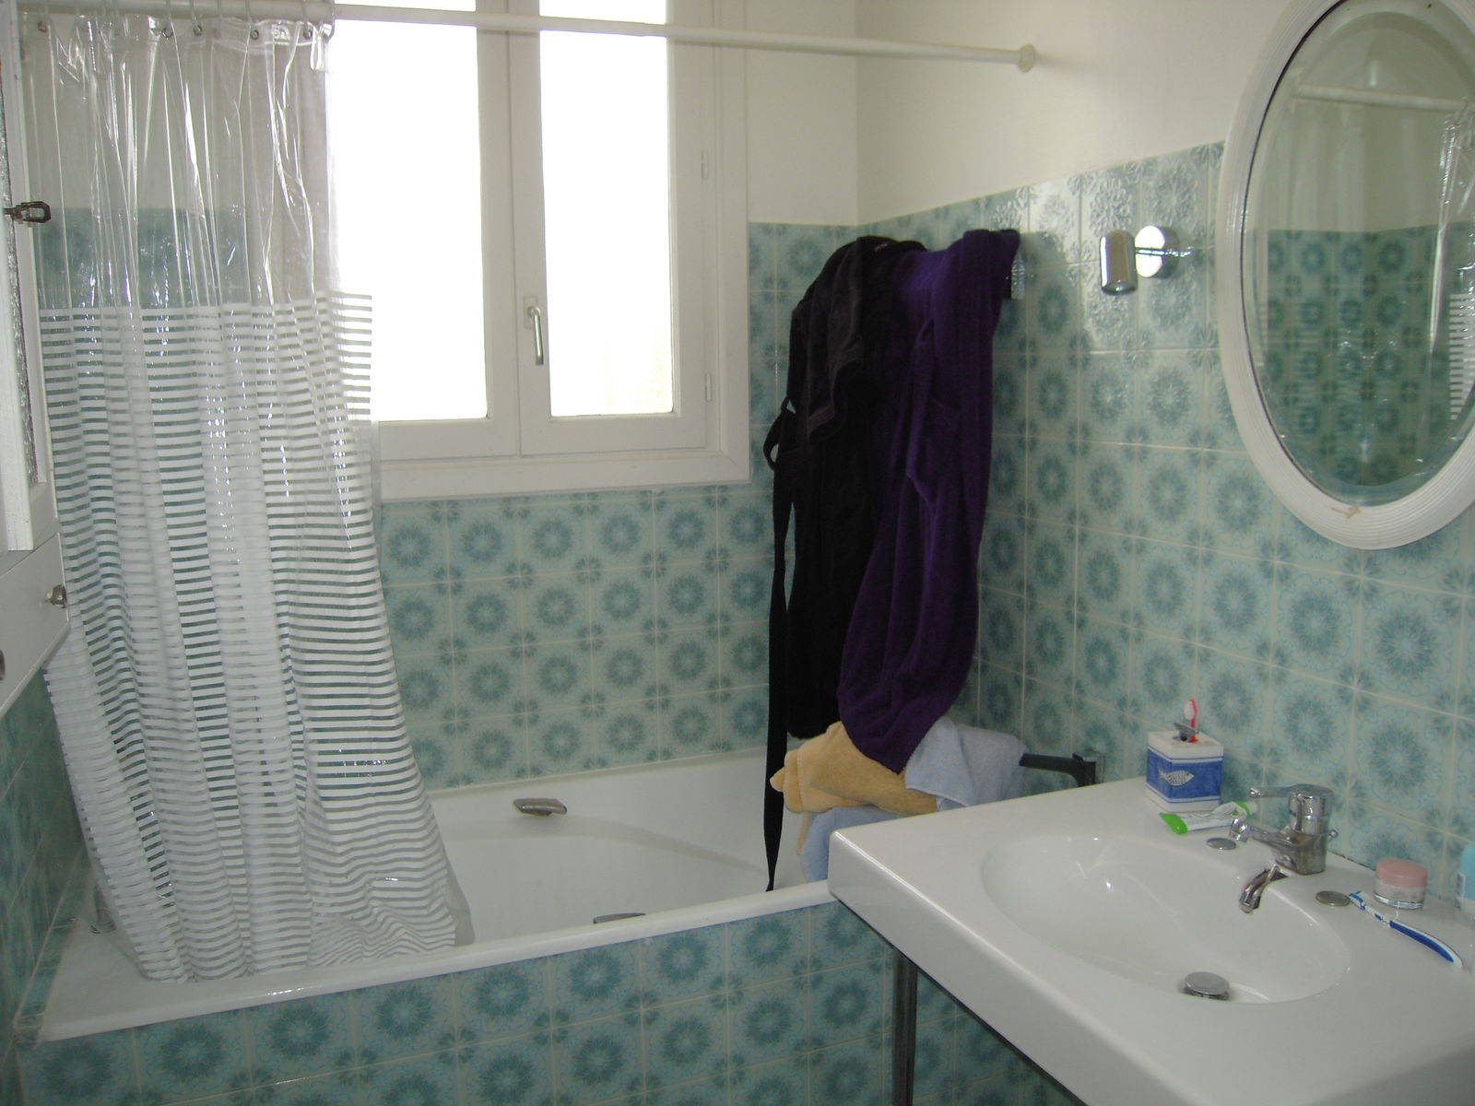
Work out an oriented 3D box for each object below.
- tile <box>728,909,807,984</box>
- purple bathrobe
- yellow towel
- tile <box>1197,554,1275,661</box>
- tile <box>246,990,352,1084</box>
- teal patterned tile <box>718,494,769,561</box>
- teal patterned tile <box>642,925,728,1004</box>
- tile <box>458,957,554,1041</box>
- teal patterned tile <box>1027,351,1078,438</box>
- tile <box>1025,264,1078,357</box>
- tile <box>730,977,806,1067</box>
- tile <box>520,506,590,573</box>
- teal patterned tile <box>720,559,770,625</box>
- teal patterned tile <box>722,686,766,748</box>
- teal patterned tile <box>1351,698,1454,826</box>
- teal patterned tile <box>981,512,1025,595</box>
[{"bbox_3d":[0.050,0.674,2.062,0.150,0.140,0.010,-4,9,-21],"label":"tile"},{"bbox_3d":[0.343,-0.087,2.160,0.290,0.940,0.210,-4,9,-21],"label":"purple bathrobe"},{"bbox_3d":[0.204,0.375,2.080,0.275,0.130,0.150,1,9,16],"label":"yellow towel"},{"bbox_3d":[0.746,0.076,1.790,0.010,0.150,0.150,-4,9,-21],"label":"tile"},{"bbox_3d":[-0.644,0.706,1.762,0.150,0.150,0.010,-4,9,-21],"label":"tile"},{"bbox_3d":[0.024,-0.061,2.741,0.150,0.150,0.010,-4,9,-21],"label":"teal patterned tile"},{"bbox_3d":[-0.089,0.682,1.975,0.148,0.123,0.010,-4,9,-21],"label":"teal patterned tile"},{"bbox_3d":[-0.369,0.694,1.863,0.150,0.140,0.010,-4,9,-21],"label":"tile"},{"bbox_3d":[0.568,-0.280,2.133,0.010,0.150,0.150,-4,9,-21],"label":"teal patterned tile"},{"bbox_3d":[0.563,-0.428,2.112,0.010,0.150,0.150,-4,9,-21],"label":"tile"},{"bbox_3d":[0.053,0.805,2.051,0.150,0.150,0.010,-4,9,-21],"label":"tile"},{"bbox_3d":[-0.400,-0.032,2.595,0.149,0.151,0.010,-4,9,-21],"label":"tile"},{"bbox_3d":[0.027,0.088,2.736,0.150,0.150,0.010,-4,9,-21],"label":"teal patterned tile"},{"bbox_3d":[0.030,0.390,2.824,0.149,0.148,0.010,-4,9,-21],"label":"teal patterned tile"},{"bbox_3d":[0.839,0.258,1.507,0.010,0.150,0.150,-4,9,-21],"label":"teal patterned tile"},{"bbox_3d":[0.519,0.001,2.315,0.010,0.150,0.150,-4,9,-21],"label":"teal patterned tile"}]

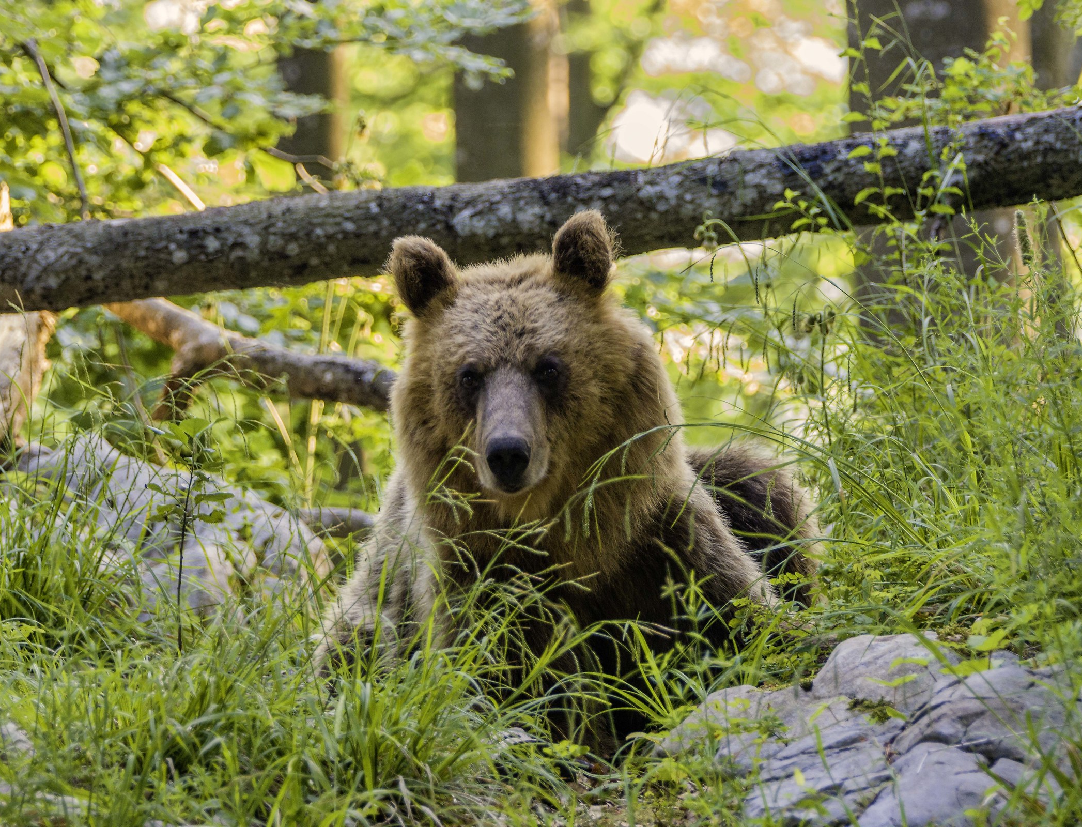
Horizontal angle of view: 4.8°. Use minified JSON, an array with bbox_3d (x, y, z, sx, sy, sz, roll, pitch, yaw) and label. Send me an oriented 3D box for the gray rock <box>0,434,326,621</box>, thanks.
[{"bbox_3d":[-0.573,0.178,19.600,0.500,0.290,0.400,0,2,-6],"label":"gray rock"}]

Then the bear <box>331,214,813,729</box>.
[{"bbox_3d":[0.049,0.058,16.100,0.580,0.640,1.050,1,3,11],"label":"bear"}]

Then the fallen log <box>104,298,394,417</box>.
[{"bbox_3d":[-0.429,-0.088,19.900,0.530,0.150,0.120,17,1,-6],"label":"fallen log"}]

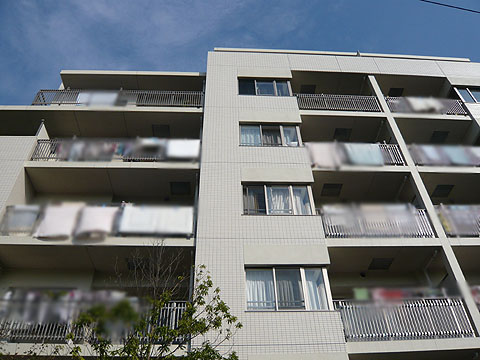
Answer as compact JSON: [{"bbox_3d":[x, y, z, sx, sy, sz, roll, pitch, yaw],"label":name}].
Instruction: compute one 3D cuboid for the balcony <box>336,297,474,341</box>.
[{"bbox_3d":[4.028,3.402,9.516,3.260,1.030,0.070,1,-41,-3],"label":"balcony"}]

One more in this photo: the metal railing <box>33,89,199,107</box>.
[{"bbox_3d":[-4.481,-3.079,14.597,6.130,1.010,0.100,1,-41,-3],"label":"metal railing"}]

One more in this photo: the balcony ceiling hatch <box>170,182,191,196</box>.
[{"bbox_3d":[-1.990,0.258,12.913,0.630,0.060,0.660,1,-42,-3],"label":"balcony ceiling hatch"}]

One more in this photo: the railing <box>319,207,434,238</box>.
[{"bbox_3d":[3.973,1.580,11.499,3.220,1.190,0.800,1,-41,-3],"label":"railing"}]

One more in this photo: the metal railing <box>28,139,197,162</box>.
[{"bbox_3d":[-4.027,-0.970,12.799,5.370,1.010,0.100,1,-41,-3],"label":"metal railing"}]

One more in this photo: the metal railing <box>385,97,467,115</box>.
[{"bbox_3d":[7.275,-2.888,15.209,3.000,0.970,0.070,1,-41,-3],"label":"metal railing"}]

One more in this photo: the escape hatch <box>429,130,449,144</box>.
[{"bbox_3d":[7.867,-1.702,15.374,0.630,0.060,0.660,1,-42,-3],"label":"escape hatch"}]

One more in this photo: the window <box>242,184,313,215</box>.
[{"bbox_3d":[1.146,0.597,11.721,2.120,1.130,0.120,1,-41,-3],"label":"window"}]

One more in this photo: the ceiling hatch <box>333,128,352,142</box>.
[{"bbox_3d":[3.975,-1.769,15.105,0.640,0.060,0.660,1,-42,-3],"label":"ceiling hatch"}]

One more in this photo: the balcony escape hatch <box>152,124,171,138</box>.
[{"bbox_3d":[-2.983,-1.851,14.741,0.630,0.060,0.660,1,-42,-3],"label":"balcony escape hatch"}]

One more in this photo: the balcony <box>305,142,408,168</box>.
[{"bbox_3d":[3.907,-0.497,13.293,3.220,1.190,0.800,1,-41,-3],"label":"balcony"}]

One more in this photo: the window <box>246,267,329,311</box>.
[{"bbox_3d":[1.233,2.753,9.860,2.140,1.150,0.120,1,-41,-3],"label":"window"}]

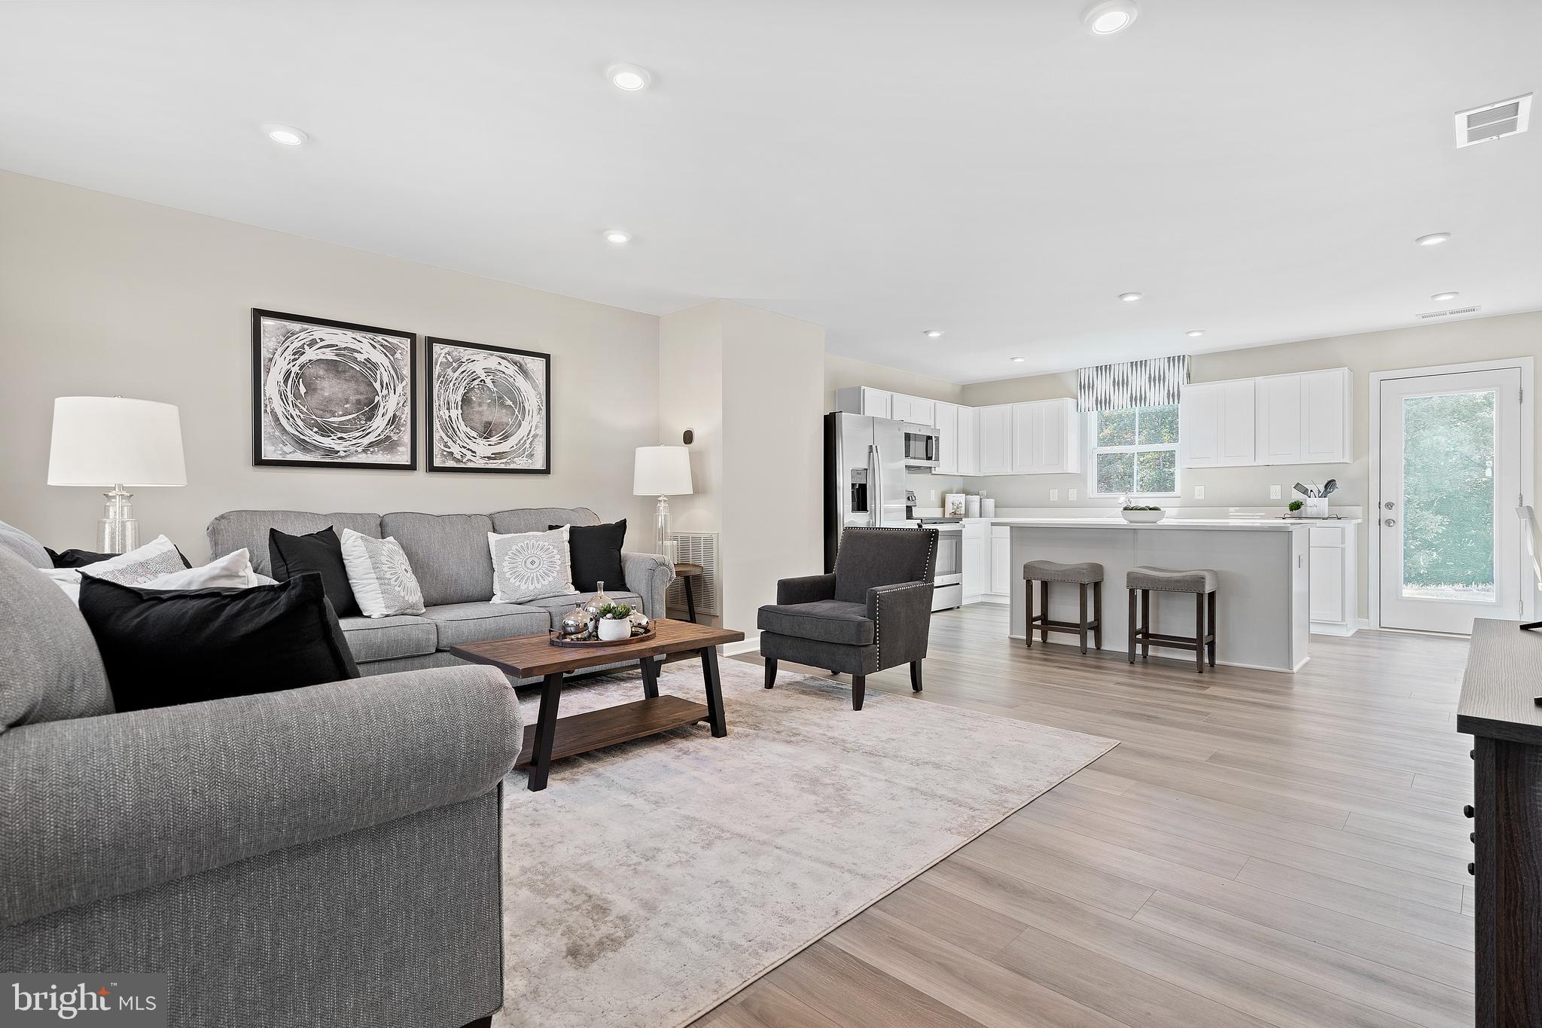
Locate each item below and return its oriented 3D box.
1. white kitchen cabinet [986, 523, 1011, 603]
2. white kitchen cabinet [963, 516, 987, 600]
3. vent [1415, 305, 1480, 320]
[{"bbox_3d":[2.657,0.501,7.881,0.420,0.870,0.620,0,1,44],"label":"white kitchen cabinet"},{"bbox_3d":[1.891,0.492,7.767,0.620,0.895,0.480,0,1,44],"label":"white kitchen cabinet"},{"bbox_3d":[5.080,-1.500,5.456,0.350,0.020,0.150,0,1,44],"label":"vent"}]

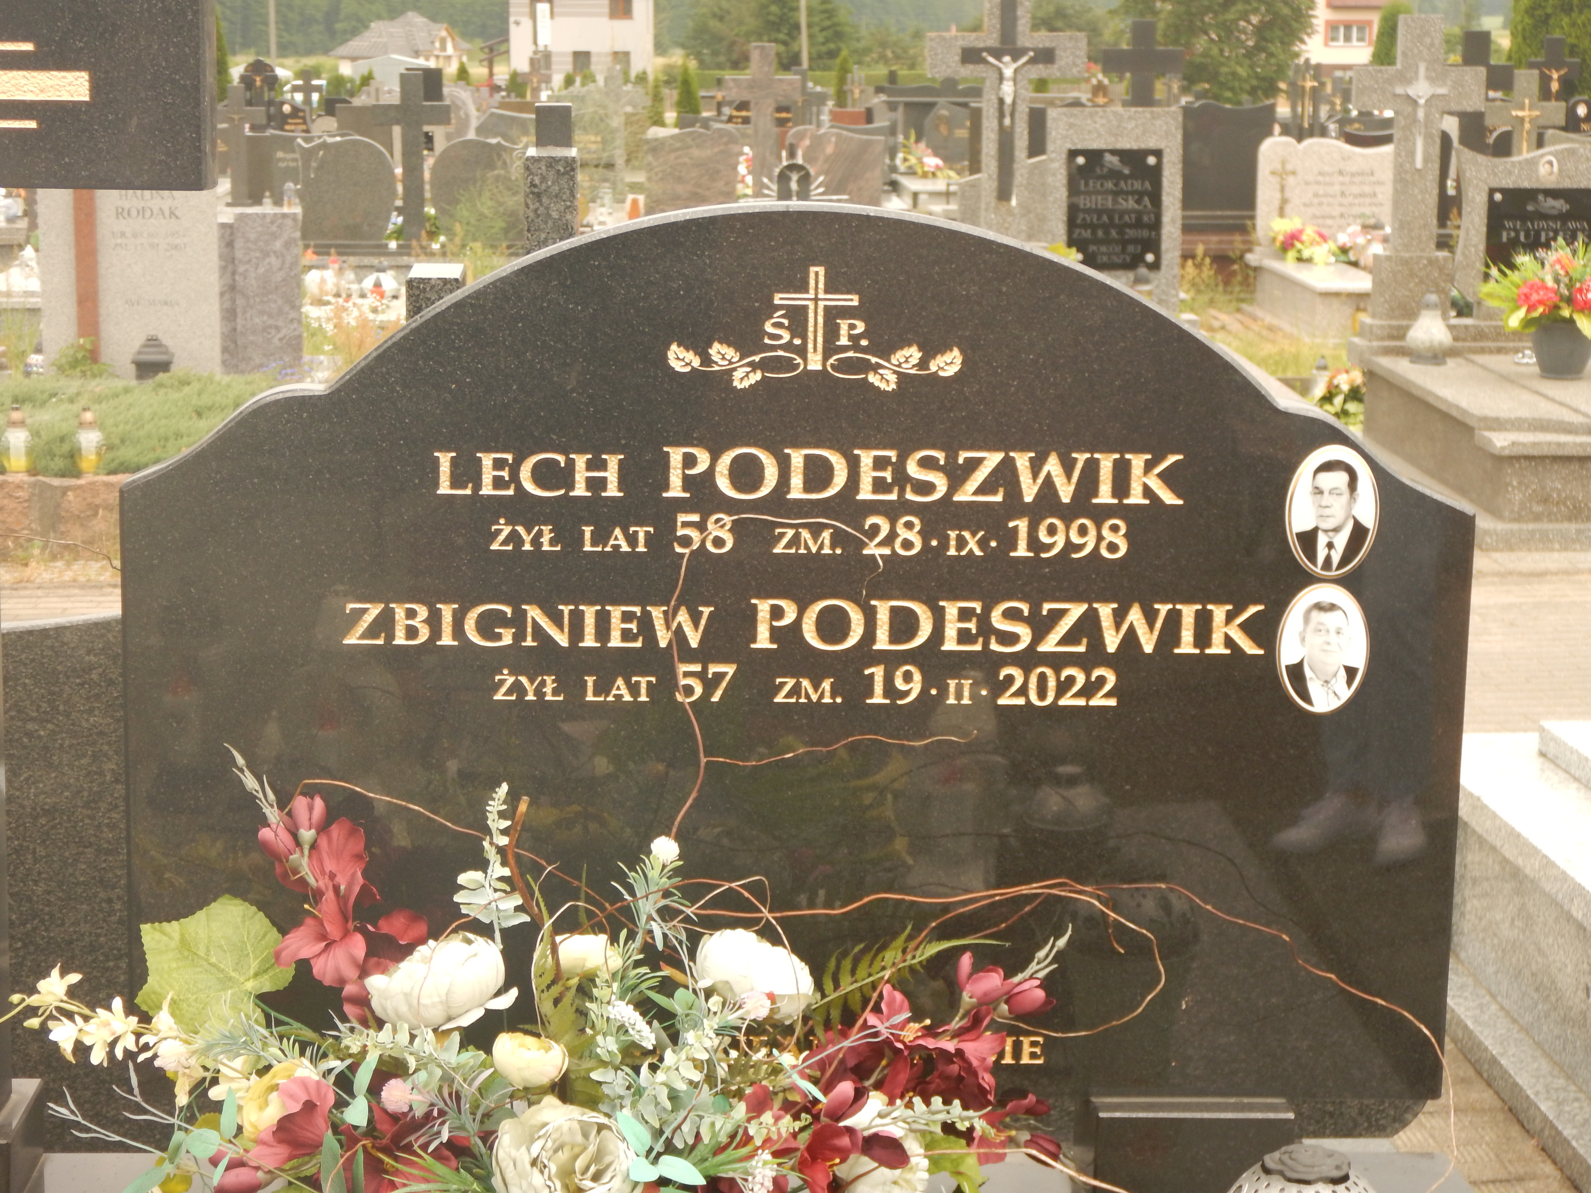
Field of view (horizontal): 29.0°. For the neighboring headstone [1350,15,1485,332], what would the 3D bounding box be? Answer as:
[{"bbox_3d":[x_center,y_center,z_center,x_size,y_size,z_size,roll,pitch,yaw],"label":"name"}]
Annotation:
[{"bbox_3d":[2.416,-1.673,12.101,0.514,1.205,0.200,0,10,0],"label":"neighboring headstone"}]

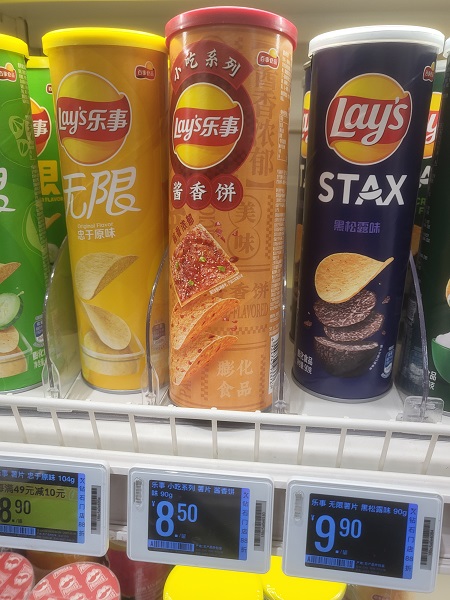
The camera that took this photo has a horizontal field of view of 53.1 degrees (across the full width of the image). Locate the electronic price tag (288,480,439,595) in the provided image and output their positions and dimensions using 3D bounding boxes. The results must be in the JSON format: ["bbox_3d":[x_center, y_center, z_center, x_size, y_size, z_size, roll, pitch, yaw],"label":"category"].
[{"bbox_3d":[0.078,0.134,0.262,0.085,0.058,0.012,3,5,6],"label":"electronic price tag"}]

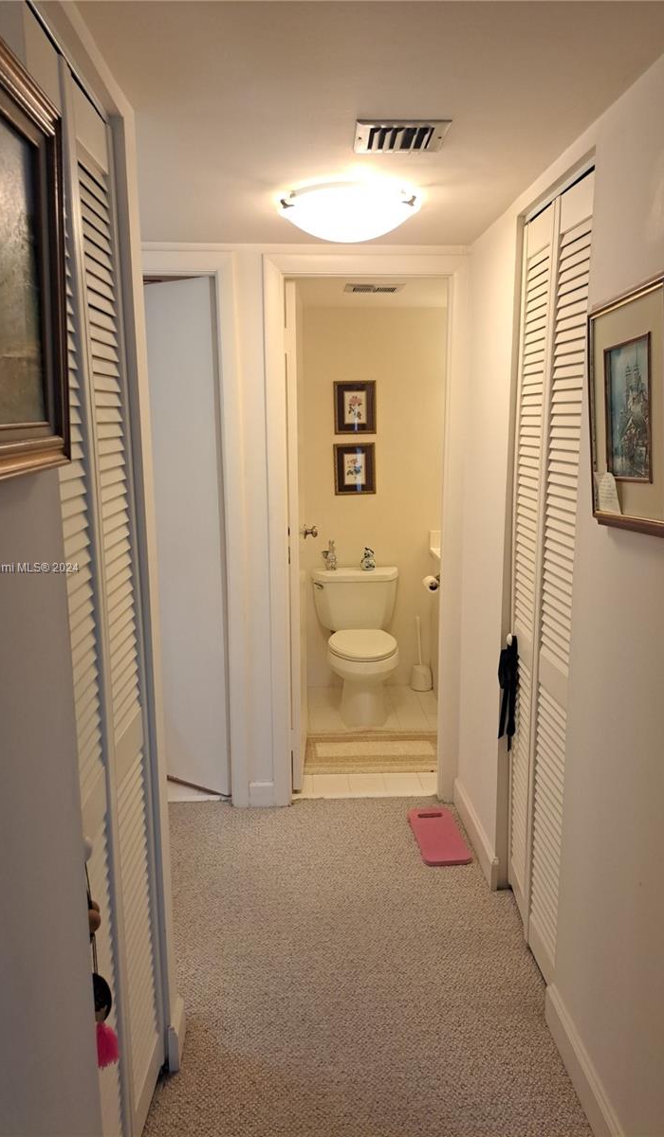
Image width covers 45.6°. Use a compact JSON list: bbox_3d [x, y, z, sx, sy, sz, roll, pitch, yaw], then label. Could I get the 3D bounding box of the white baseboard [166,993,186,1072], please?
[{"bbox_3d":[-0.376,1.133,1.933,0.018,0.109,0.139,-1,10,-3],"label":"white baseboard"}]

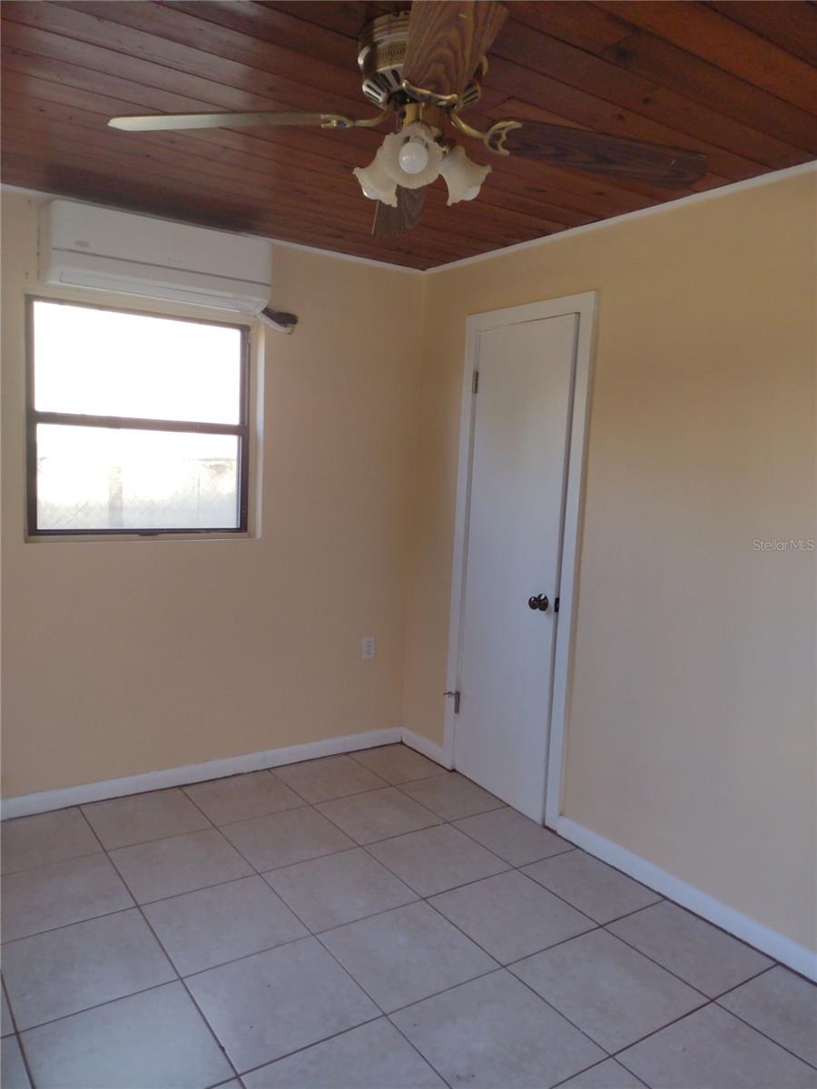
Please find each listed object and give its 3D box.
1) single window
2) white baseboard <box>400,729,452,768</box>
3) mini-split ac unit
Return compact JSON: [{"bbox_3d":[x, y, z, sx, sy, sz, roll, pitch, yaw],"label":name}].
[{"bbox_3d":[-1.079,-0.497,3.493,0.903,0.901,0.075,-2,9,-34],"label":"single window"},{"bbox_3d":[0.082,0.995,4.160,0.015,0.083,0.384,-2,9,-34],"label":"white baseboard"},{"bbox_3d":[-0.954,-1.082,3.263,0.828,0.277,0.217,-2,9,-34],"label":"mini-split ac unit"}]

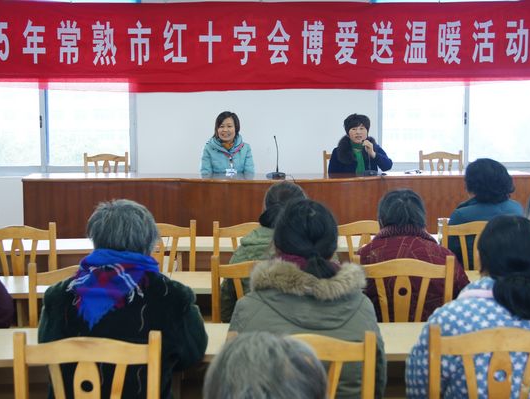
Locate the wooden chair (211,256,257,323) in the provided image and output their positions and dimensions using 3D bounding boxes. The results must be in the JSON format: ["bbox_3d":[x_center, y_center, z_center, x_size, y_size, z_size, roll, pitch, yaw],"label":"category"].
[{"bbox_3d":[-0.012,0.675,4.256,0.420,0.930,0.470,0,5,-1],"label":"wooden chair"}]

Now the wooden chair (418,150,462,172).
[{"bbox_3d":[1.619,0.046,8.957,0.420,0.930,0.470,0,5,-1],"label":"wooden chair"}]

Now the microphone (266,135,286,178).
[{"bbox_3d":[0.087,-0.345,8.019,0.155,0.335,0.160,0,5,-1],"label":"microphone"}]

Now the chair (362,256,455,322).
[{"bbox_3d":[0.545,0.676,4.203,0.420,0.930,0.470,0,5,-1],"label":"chair"}]

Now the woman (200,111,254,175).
[{"bbox_3d":[-0.331,-0.113,8.773,0.480,1.317,0.660,0,5,-1],"label":"woman"}]

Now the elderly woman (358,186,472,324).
[{"bbox_3d":[0.637,0.535,4.344,0.500,1.192,0.680,0,5,-1],"label":"elderly woman"}]

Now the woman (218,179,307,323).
[{"bbox_3d":[0.067,0.518,4.396,0.500,1.225,0.680,0,5,-1],"label":"woman"}]

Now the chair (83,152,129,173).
[{"bbox_3d":[-1.444,0.066,8.964,0.420,0.930,0.470,0,5,-1],"label":"chair"}]

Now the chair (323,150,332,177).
[{"bbox_3d":[0.748,0.048,9.002,0.420,0.930,0.470,0,5,-1],"label":"chair"}]

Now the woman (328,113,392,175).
[{"bbox_3d":[0.829,-0.105,8.767,0.540,1.287,0.680,0,5,5],"label":"woman"}]

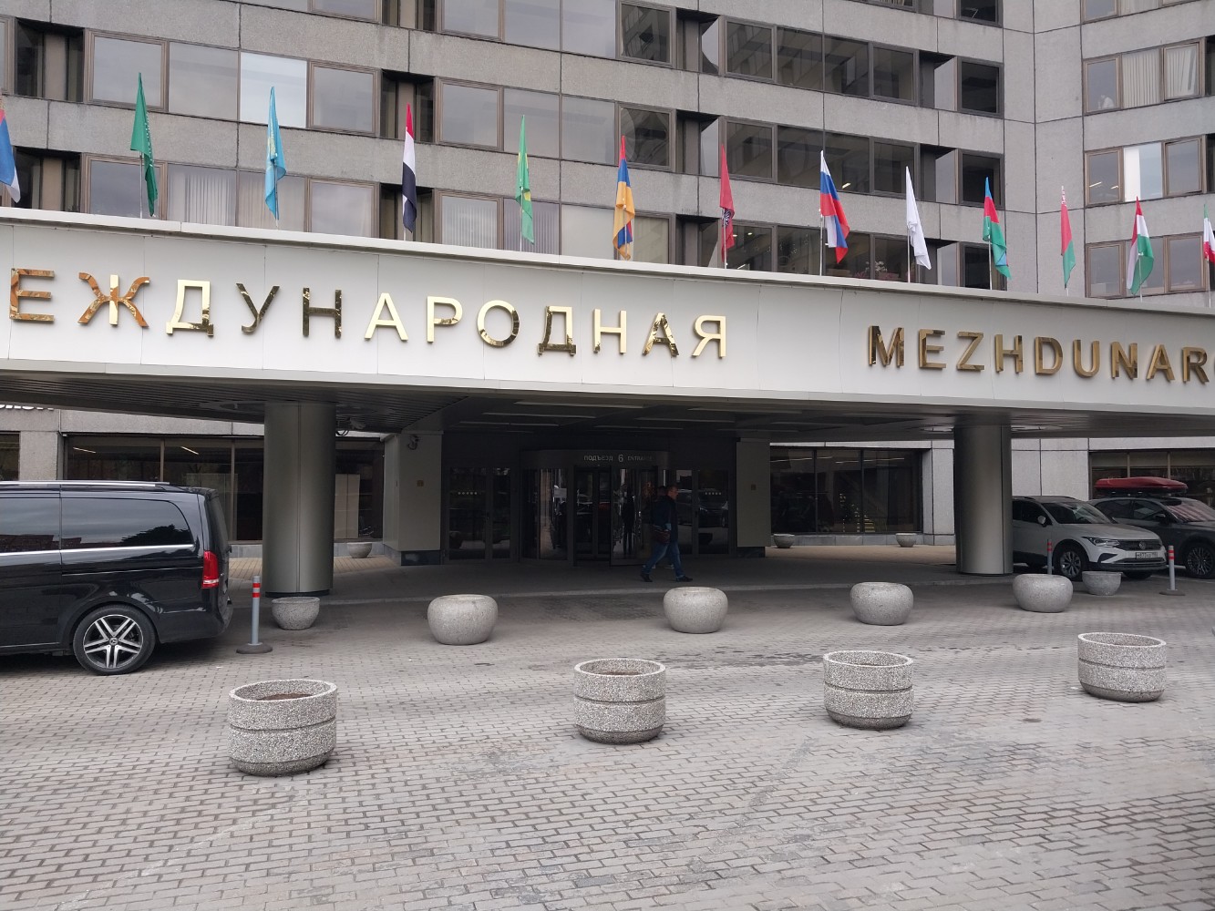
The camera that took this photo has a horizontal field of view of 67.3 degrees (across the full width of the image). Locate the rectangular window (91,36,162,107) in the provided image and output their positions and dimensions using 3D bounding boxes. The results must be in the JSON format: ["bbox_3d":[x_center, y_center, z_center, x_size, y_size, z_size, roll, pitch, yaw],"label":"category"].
[{"bbox_3d":[-11.573,-9.256,21.969,1.530,1.570,0.120,1,-2,-18],"label":"rectangular window"}]

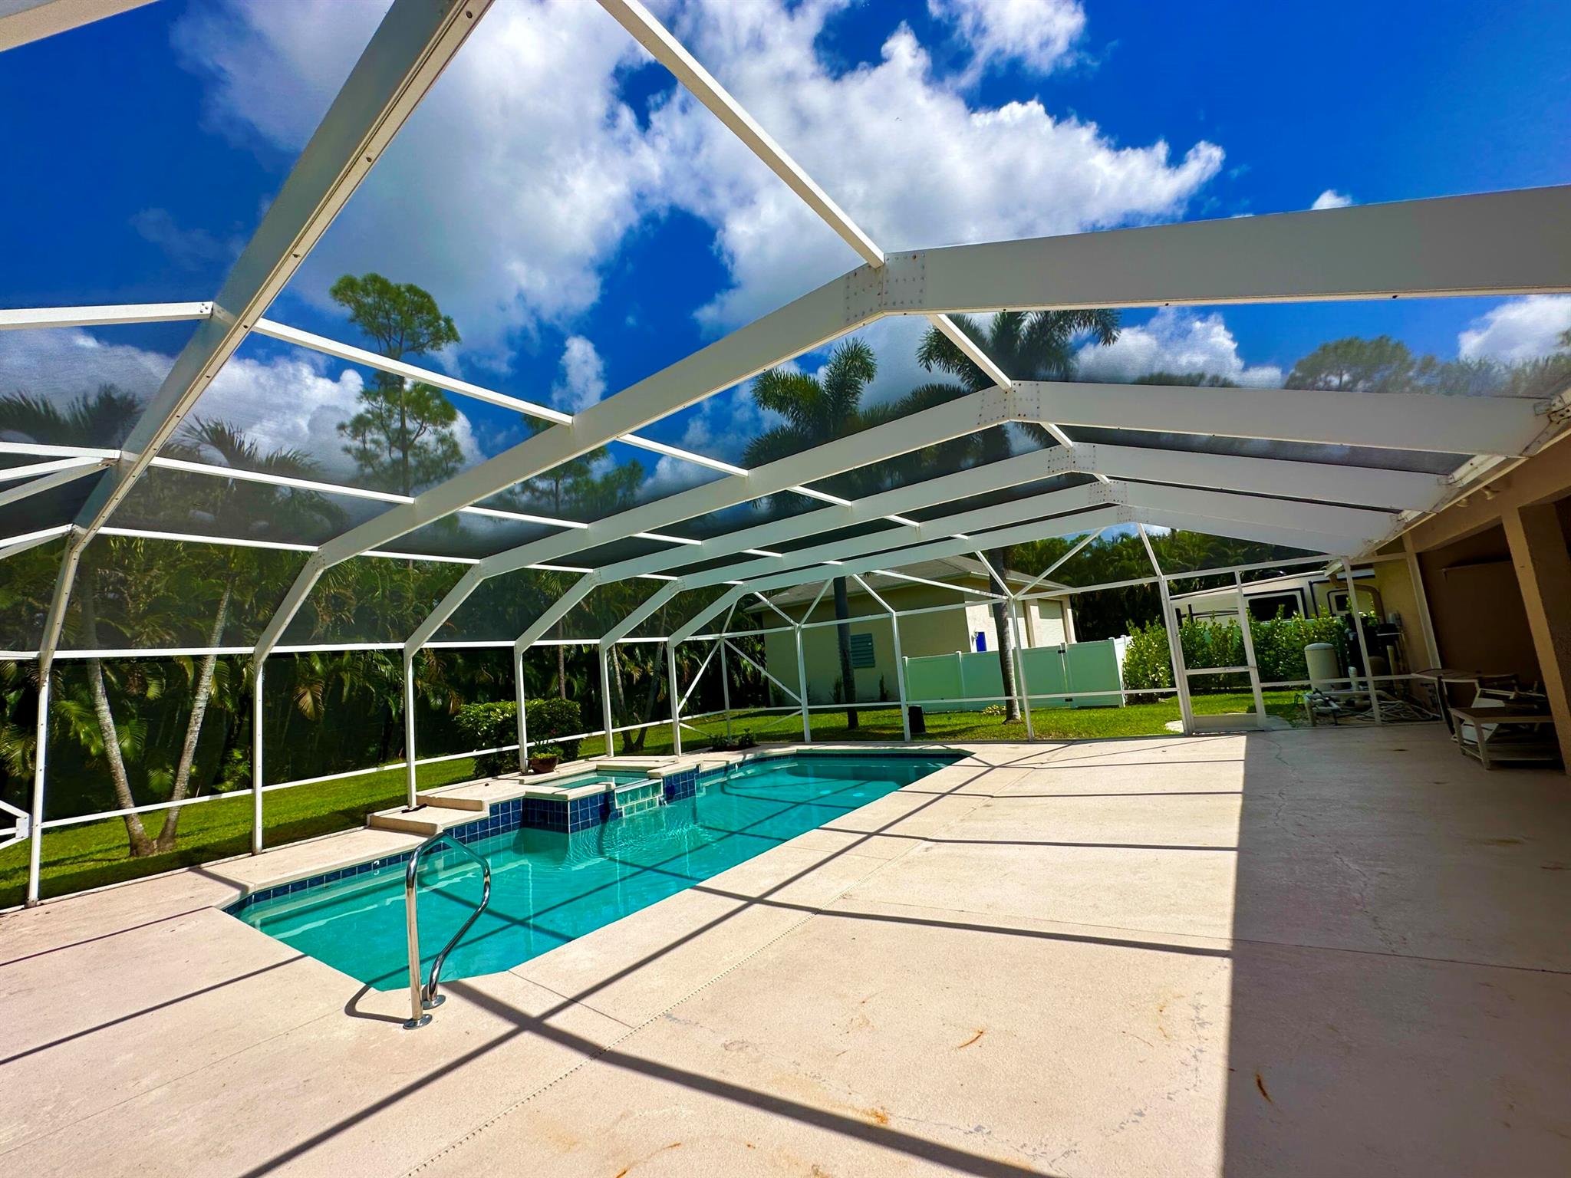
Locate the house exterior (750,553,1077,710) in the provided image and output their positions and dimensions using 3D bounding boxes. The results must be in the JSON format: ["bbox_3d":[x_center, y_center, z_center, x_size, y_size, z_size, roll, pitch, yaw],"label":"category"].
[{"bbox_3d":[7.909,1.614,34.069,11.060,7.330,18.010,-10,-9,35],"label":"house exterior"}]

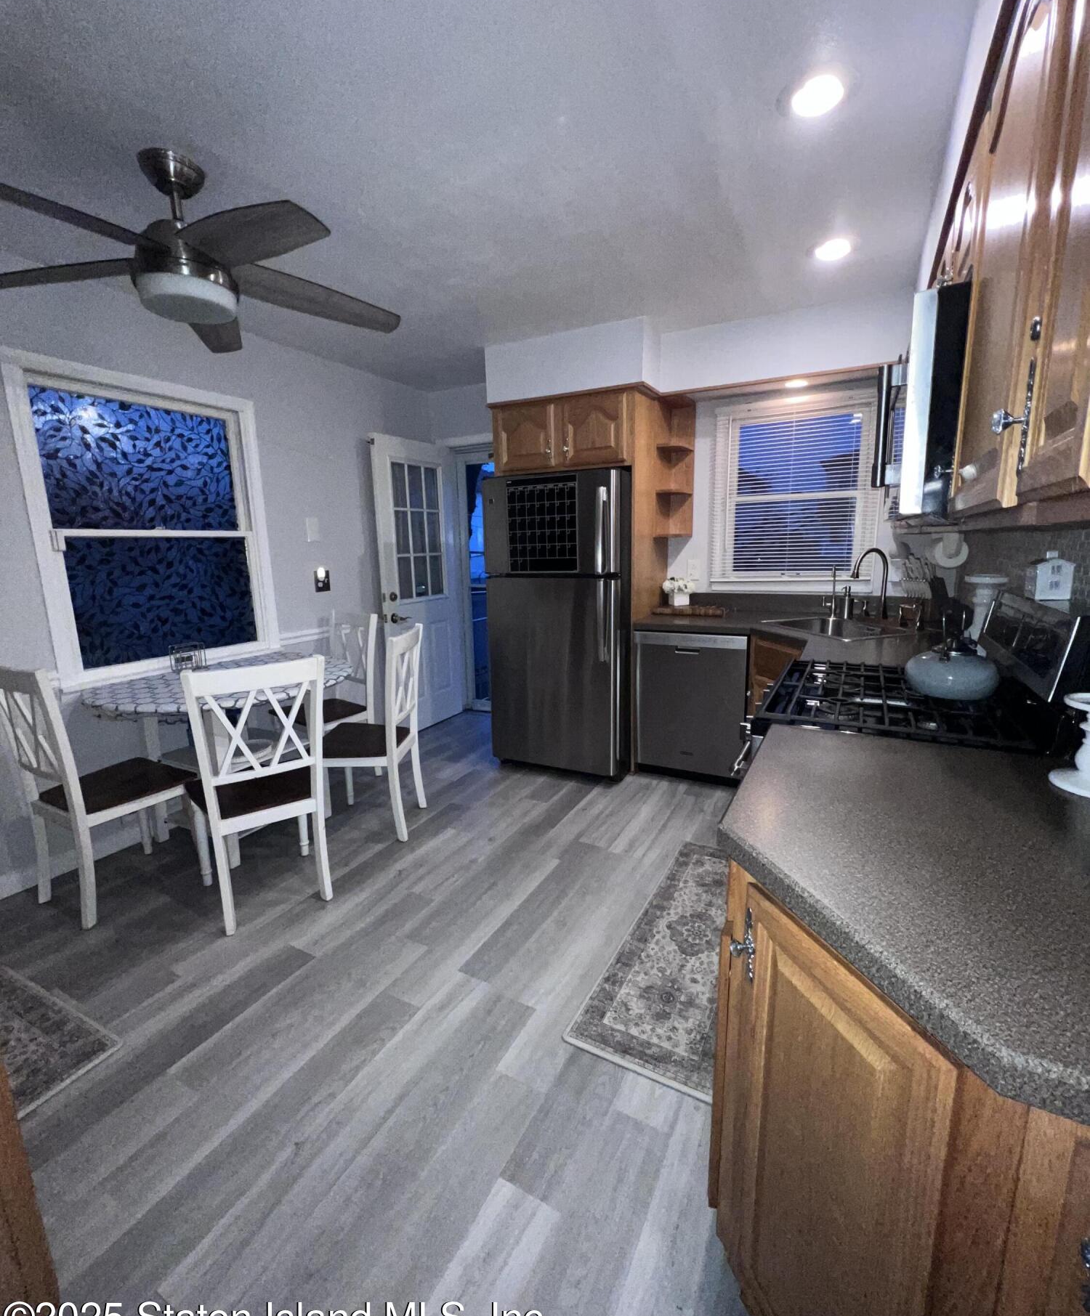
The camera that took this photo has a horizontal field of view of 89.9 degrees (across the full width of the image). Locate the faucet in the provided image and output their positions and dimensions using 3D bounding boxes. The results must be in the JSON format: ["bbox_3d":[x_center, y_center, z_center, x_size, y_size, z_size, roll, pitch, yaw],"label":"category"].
[{"bbox_3d":[1.666,-0.364,2.791,0.230,0.390,0.070,-5,12,-16],"label":"faucet"}]

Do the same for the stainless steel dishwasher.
[{"bbox_3d":[0.926,0.240,3.296,0.605,0.864,0.610,5,13,28],"label":"stainless steel dishwasher"}]

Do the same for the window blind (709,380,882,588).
[{"bbox_3d":[1.398,-0.932,3.119,0.870,1.000,0.050,5,13,28],"label":"window blind"}]

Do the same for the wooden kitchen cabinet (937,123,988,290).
[{"bbox_3d":[1.134,-0.928,1.240,0.330,0.330,0.760,5,13,28],"label":"wooden kitchen cabinet"}]

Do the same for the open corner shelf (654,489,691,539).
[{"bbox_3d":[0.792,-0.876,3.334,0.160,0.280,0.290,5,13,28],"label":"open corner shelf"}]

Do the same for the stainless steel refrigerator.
[{"bbox_3d":[0.203,-0.224,3.476,0.840,1.740,0.800,5,13,28],"label":"stainless steel refrigerator"}]

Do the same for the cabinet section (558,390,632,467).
[{"bbox_3d":[0.403,-1.285,3.192,0.452,0.388,0.590,5,13,29],"label":"cabinet section"}]

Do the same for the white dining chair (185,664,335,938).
[{"bbox_3d":[-1.120,0.465,2.155,0.440,0.970,0.470,-9,14,-33],"label":"white dining chair"}]

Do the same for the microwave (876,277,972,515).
[{"bbox_3d":[1.091,-0.565,1.341,0.440,0.420,0.760,5,13,28],"label":"microwave"}]

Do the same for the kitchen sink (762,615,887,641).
[{"bbox_3d":[1.465,-0.061,2.757,0.500,0.200,0.650,-5,12,-16],"label":"kitchen sink"}]

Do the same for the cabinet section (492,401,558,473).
[{"bbox_3d":[0.021,-1.322,3.402,0.423,0.389,0.590,5,13,29],"label":"cabinet section"}]

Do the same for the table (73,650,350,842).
[{"bbox_3d":[-1.384,0.473,2.643,0.980,0.775,1.050,5,13,28],"label":"table"}]

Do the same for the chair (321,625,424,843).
[{"bbox_3d":[-0.879,0.354,2.678,0.470,0.970,0.440,0,11,7],"label":"chair"}]

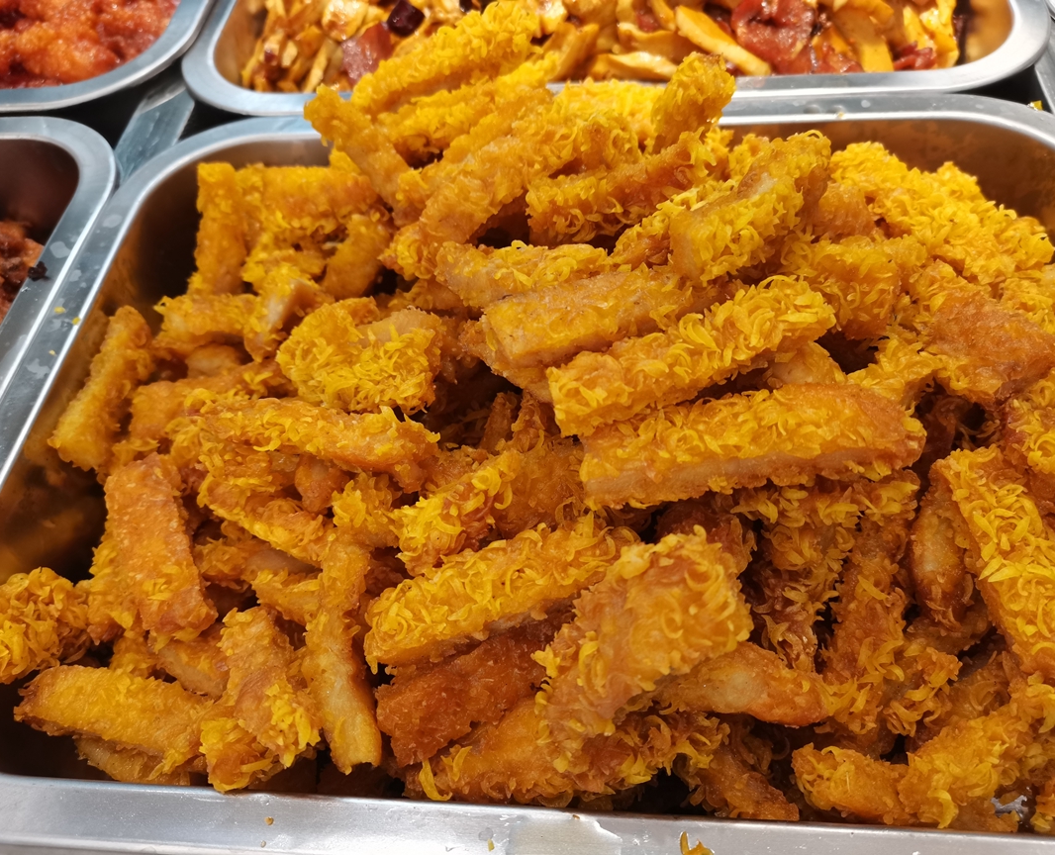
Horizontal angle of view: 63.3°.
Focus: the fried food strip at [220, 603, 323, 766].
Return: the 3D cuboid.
[{"bbox_3d":[-0.077,0.077,0.259,0.019,0.016,0.043,-20,73,-8],"label":"fried food strip"}]

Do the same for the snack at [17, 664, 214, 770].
[{"bbox_3d":[-0.133,0.093,0.276,0.063,0.012,0.019,4,57,13],"label":"snack"}]

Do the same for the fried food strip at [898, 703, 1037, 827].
[{"bbox_3d":[0.109,0.080,0.209,0.034,0.018,0.020,-28,56,0],"label":"fried food strip"}]

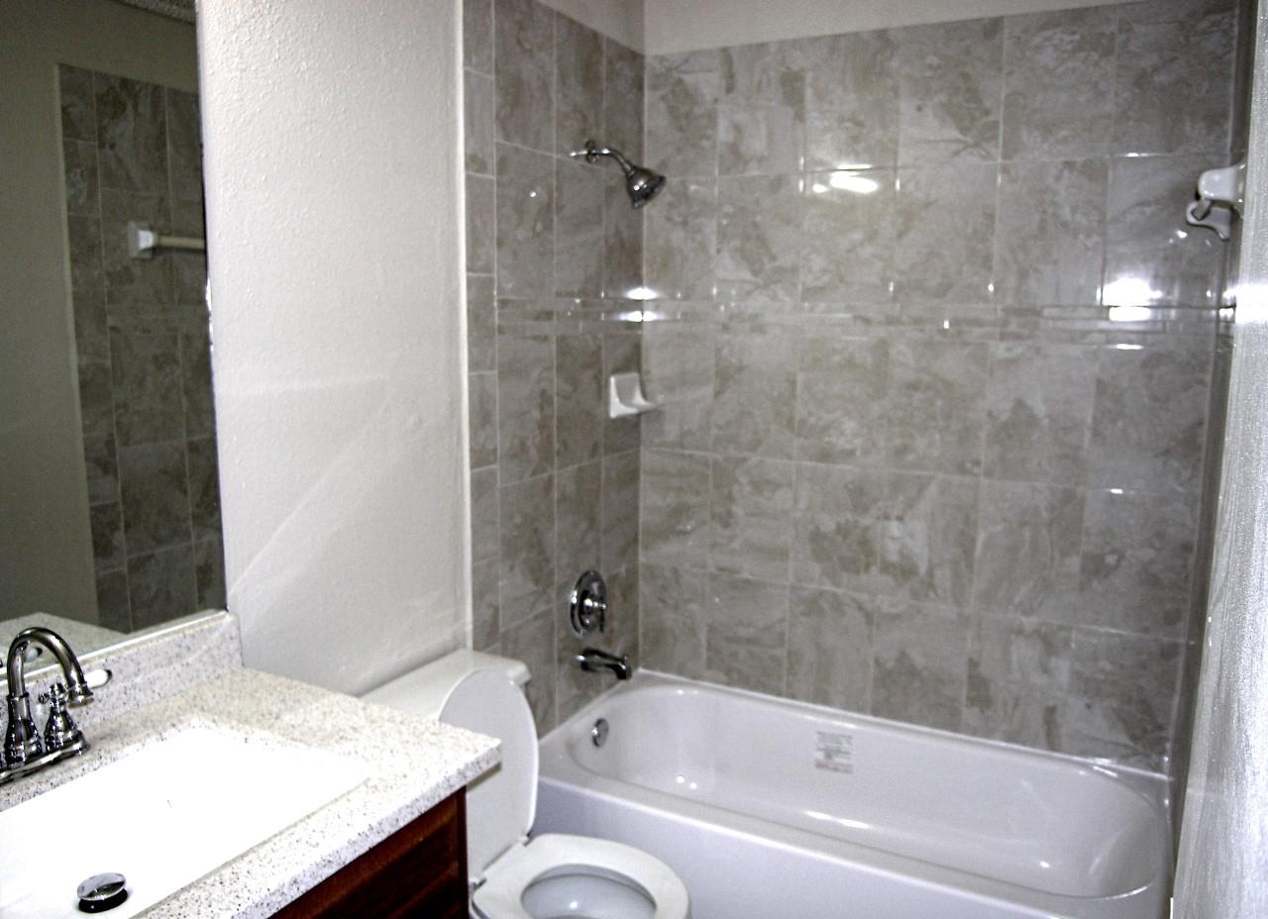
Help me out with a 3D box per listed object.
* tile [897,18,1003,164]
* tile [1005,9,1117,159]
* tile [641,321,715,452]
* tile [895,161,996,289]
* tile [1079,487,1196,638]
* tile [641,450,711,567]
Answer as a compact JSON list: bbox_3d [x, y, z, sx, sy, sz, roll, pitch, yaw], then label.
[{"bbox_3d":[0.809,-0.927,2.232,0.254,0.356,0.010,5,10,27],"label":"tile"},{"bbox_3d":[1.034,-0.907,2.118,0.254,0.356,0.010,5,10,27],"label":"tile"},{"bbox_3d":[0.132,-0.208,2.681,0.235,0.350,0.010,5,10,27],"label":"tile"},{"bbox_3d":[0.805,-0.580,2.285,0.254,0.356,0.010,5,10,27],"label":"tile"},{"bbox_3d":[1.205,0.249,2.107,0.260,0.355,0.010,5,10,28],"label":"tile"},{"bbox_3d":[0.130,0.155,2.700,0.234,0.355,0.010,5,10,28],"label":"tile"}]

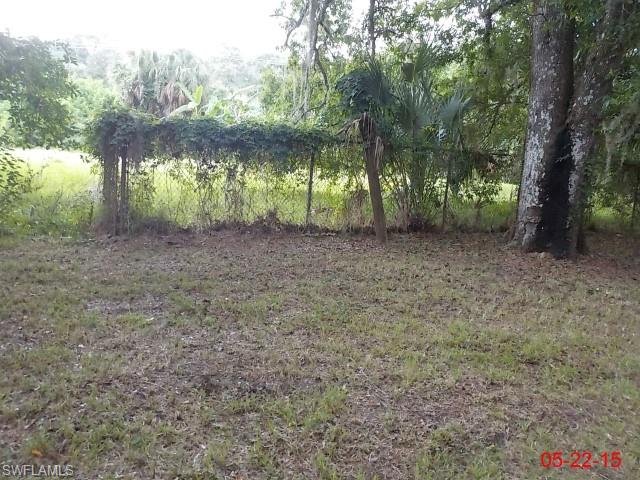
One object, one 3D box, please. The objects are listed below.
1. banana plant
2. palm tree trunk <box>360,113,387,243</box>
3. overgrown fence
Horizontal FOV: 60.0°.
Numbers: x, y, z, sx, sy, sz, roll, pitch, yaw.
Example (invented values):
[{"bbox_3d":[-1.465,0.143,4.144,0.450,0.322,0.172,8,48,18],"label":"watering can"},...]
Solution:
[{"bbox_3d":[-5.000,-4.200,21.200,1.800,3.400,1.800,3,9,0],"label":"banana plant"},{"bbox_3d":[0.950,-1.150,10.250,0.350,2.380,0.340,-7,9,0],"label":"palm tree trunk"},{"bbox_3d":[0.080,-1.240,11.250,8.800,2.080,0.750,0,10,-18],"label":"overgrown fence"}]

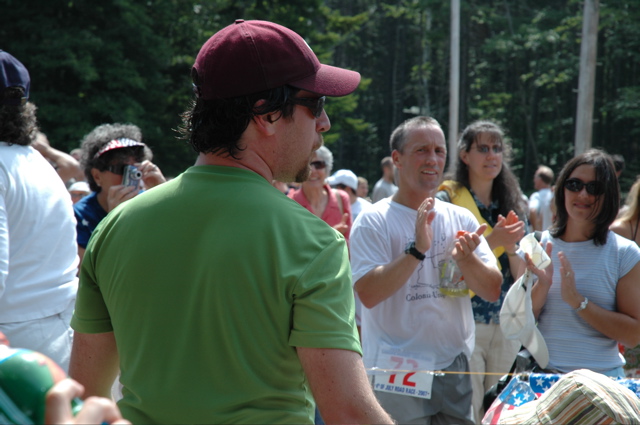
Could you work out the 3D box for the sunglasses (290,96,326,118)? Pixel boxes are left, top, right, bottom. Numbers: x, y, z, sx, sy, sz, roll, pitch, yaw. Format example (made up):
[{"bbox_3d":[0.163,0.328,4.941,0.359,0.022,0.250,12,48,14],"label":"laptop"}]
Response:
[{"bbox_3d":[-0.057,-0.167,2.970,0.145,0.045,0.145,1,0,-18],"label":"sunglasses"}]

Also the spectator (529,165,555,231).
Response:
[{"bbox_3d":[2.111,0.426,17.610,0.330,1.750,0.500,2,1,41],"label":"spectator"}]

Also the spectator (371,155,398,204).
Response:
[{"bbox_3d":[0.636,0.360,17.810,0.330,1.780,0.500,1,1,-30],"label":"spectator"}]

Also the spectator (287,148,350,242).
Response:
[{"bbox_3d":[-0.020,0.465,10.810,0.500,1.700,0.360,1,1,-5],"label":"spectator"}]

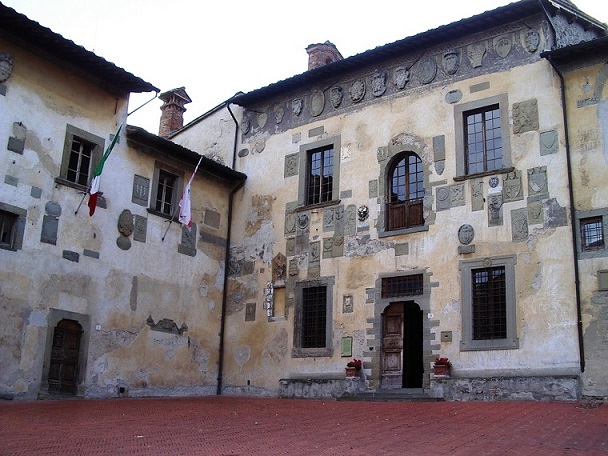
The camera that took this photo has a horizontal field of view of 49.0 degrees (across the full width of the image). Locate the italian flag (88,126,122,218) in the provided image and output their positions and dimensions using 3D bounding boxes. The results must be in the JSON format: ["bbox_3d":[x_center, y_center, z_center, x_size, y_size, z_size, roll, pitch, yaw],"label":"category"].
[{"bbox_3d":[-5.793,-1.635,19.366,1.230,2.631,0.300,-9,-19,36],"label":"italian flag"}]

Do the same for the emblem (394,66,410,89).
[{"bbox_3d":[3.230,-4.939,22.012,0.566,0.808,0.150,-9,-19,37],"label":"emblem"}]

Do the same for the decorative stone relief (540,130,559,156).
[{"bbox_3d":[6.693,-2.298,18.149,0.475,0.666,0.100,-10,-19,36],"label":"decorative stone relief"}]

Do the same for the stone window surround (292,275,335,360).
[{"bbox_3d":[0.324,2.940,21.714,1.602,2.503,0.250,-9,-19,36],"label":"stone window surround"}]

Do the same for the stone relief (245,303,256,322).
[{"bbox_3d":[-1.847,2.963,23.395,0.448,0.613,0.100,-10,-19,36],"label":"stone relief"}]

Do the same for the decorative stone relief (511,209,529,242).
[{"bbox_3d":[5.908,-0.065,18.206,0.446,0.881,0.080,-10,-18,38],"label":"decorative stone relief"}]

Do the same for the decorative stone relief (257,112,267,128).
[{"bbox_3d":[-1.558,-4.050,25.201,0.490,0.622,0.110,-9,-19,36],"label":"decorative stone relief"}]

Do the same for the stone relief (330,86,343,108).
[{"bbox_3d":[1.135,-4.635,23.609,0.539,0.859,0.140,-9,-19,37],"label":"stone relief"}]

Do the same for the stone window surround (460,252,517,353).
[{"bbox_3d":[5.158,2.121,18.501,1.682,2.567,0.250,-9,-19,37],"label":"stone window surround"}]

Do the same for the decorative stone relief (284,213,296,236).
[{"bbox_3d":[-0.433,-0.115,23.506,0.486,0.781,0.070,-10,-18,38],"label":"decorative stone relief"}]

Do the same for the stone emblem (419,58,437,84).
[{"bbox_3d":[3.918,-4.981,21.226,0.690,0.888,0.100,-10,-18,38],"label":"stone emblem"}]

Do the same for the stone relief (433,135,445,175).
[{"bbox_3d":[4.135,-2.255,20.464,0.386,1.218,0.090,-10,-19,36],"label":"stone relief"}]

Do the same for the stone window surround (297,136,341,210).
[{"bbox_3d":[0.526,-1.861,22.946,1.825,2.439,0.250,-9,-19,36],"label":"stone window surround"}]

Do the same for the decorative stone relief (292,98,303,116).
[{"bbox_3d":[-0.257,-4.426,24.534,0.447,0.662,0.120,-10,-18,38],"label":"decorative stone relief"}]

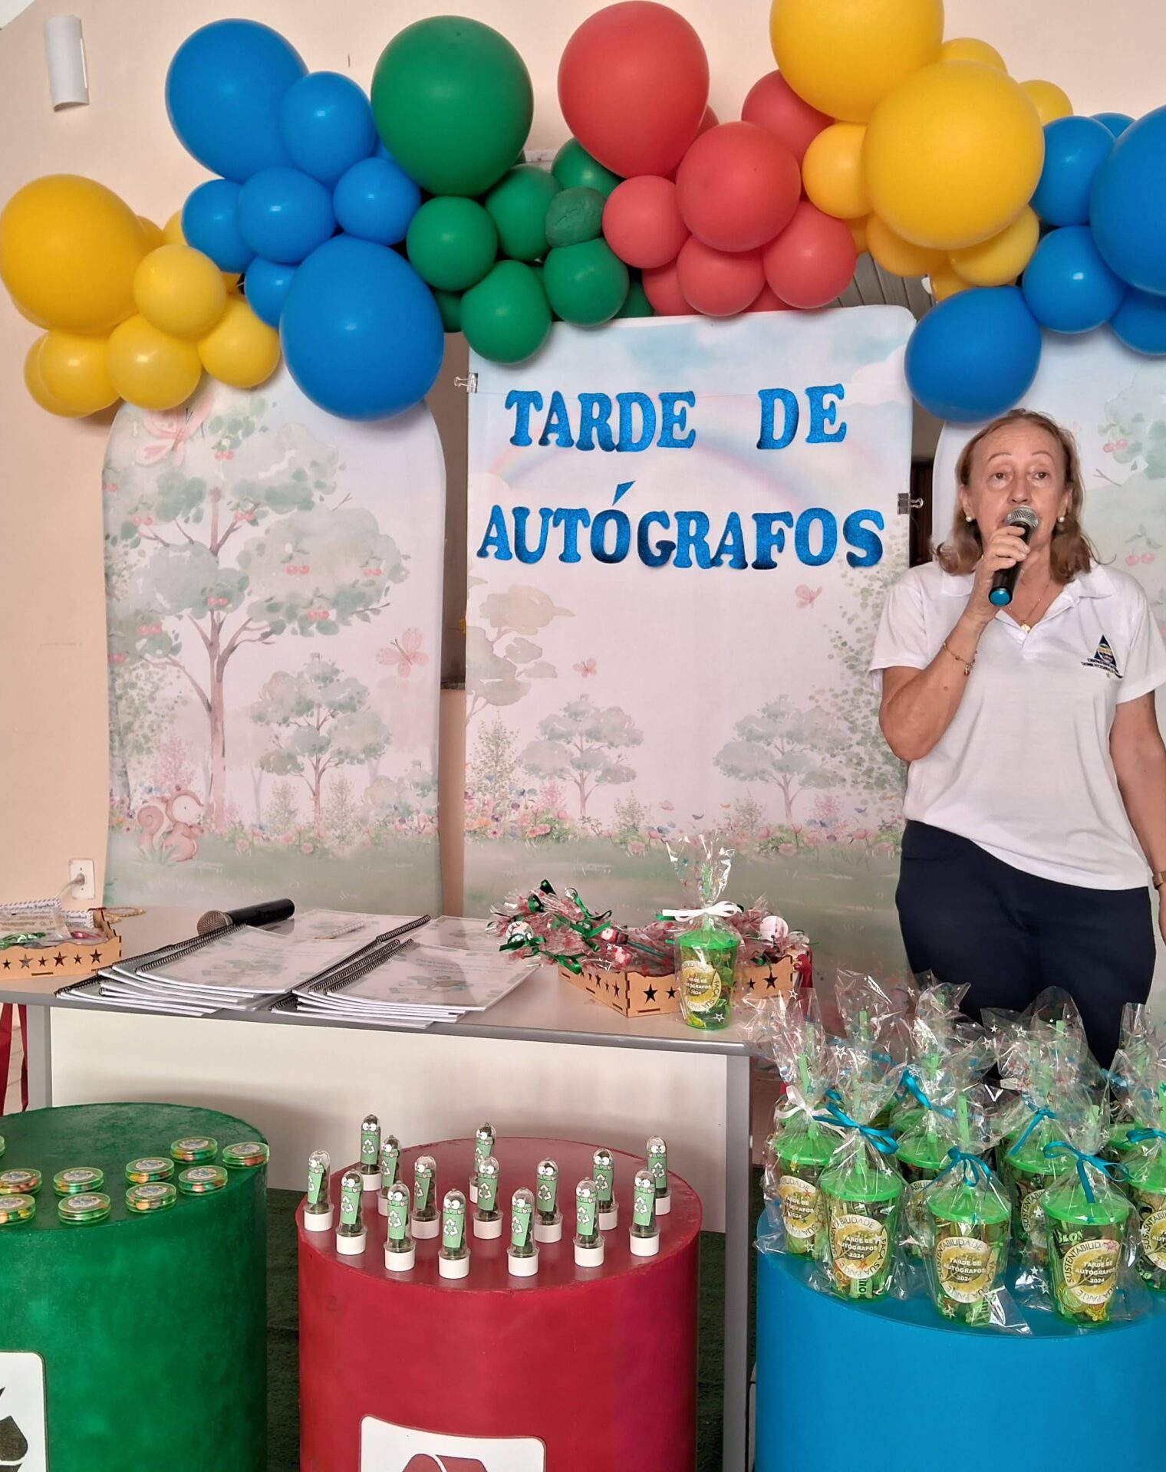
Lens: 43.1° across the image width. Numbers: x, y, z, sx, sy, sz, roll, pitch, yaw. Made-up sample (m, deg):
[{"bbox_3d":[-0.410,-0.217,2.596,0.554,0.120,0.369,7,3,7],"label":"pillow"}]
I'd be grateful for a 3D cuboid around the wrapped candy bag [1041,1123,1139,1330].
[{"bbox_3d":[0.461,0.432,1.346,0.090,0.188,0.085,1,4,12],"label":"wrapped candy bag"}]

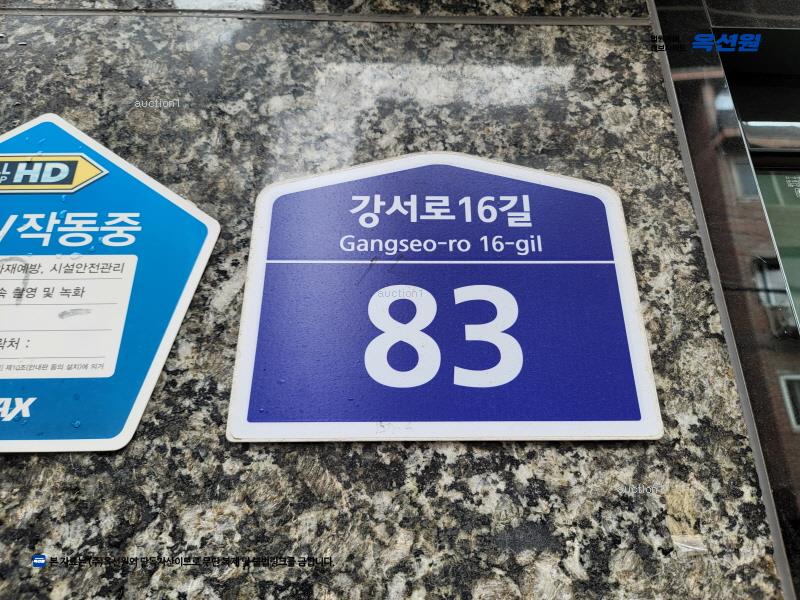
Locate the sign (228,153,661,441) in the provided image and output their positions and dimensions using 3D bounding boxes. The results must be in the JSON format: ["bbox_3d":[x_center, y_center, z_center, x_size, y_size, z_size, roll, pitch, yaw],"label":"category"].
[{"bbox_3d":[0.034,-0.015,0.484,0.325,0.264,0.008,0,-24,0],"label":"sign"}]

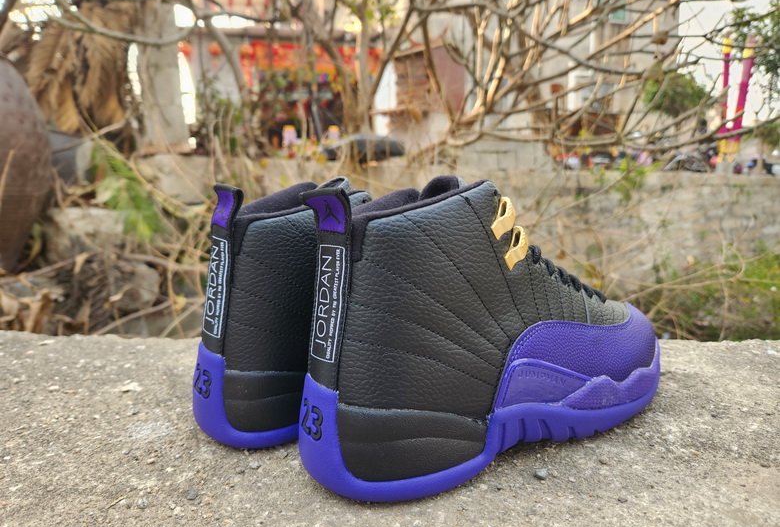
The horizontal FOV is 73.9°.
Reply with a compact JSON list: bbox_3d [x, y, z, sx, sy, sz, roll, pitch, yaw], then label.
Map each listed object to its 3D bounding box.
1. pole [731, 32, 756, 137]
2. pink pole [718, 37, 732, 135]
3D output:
[{"bbox_3d":[12.110,-5.996,17.735,0.365,3.421,0.365,7,11,32],"label":"pole"},{"bbox_3d":[11.790,-6.206,18.243,0.250,3.316,0.250,4,11,32],"label":"pink pole"}]

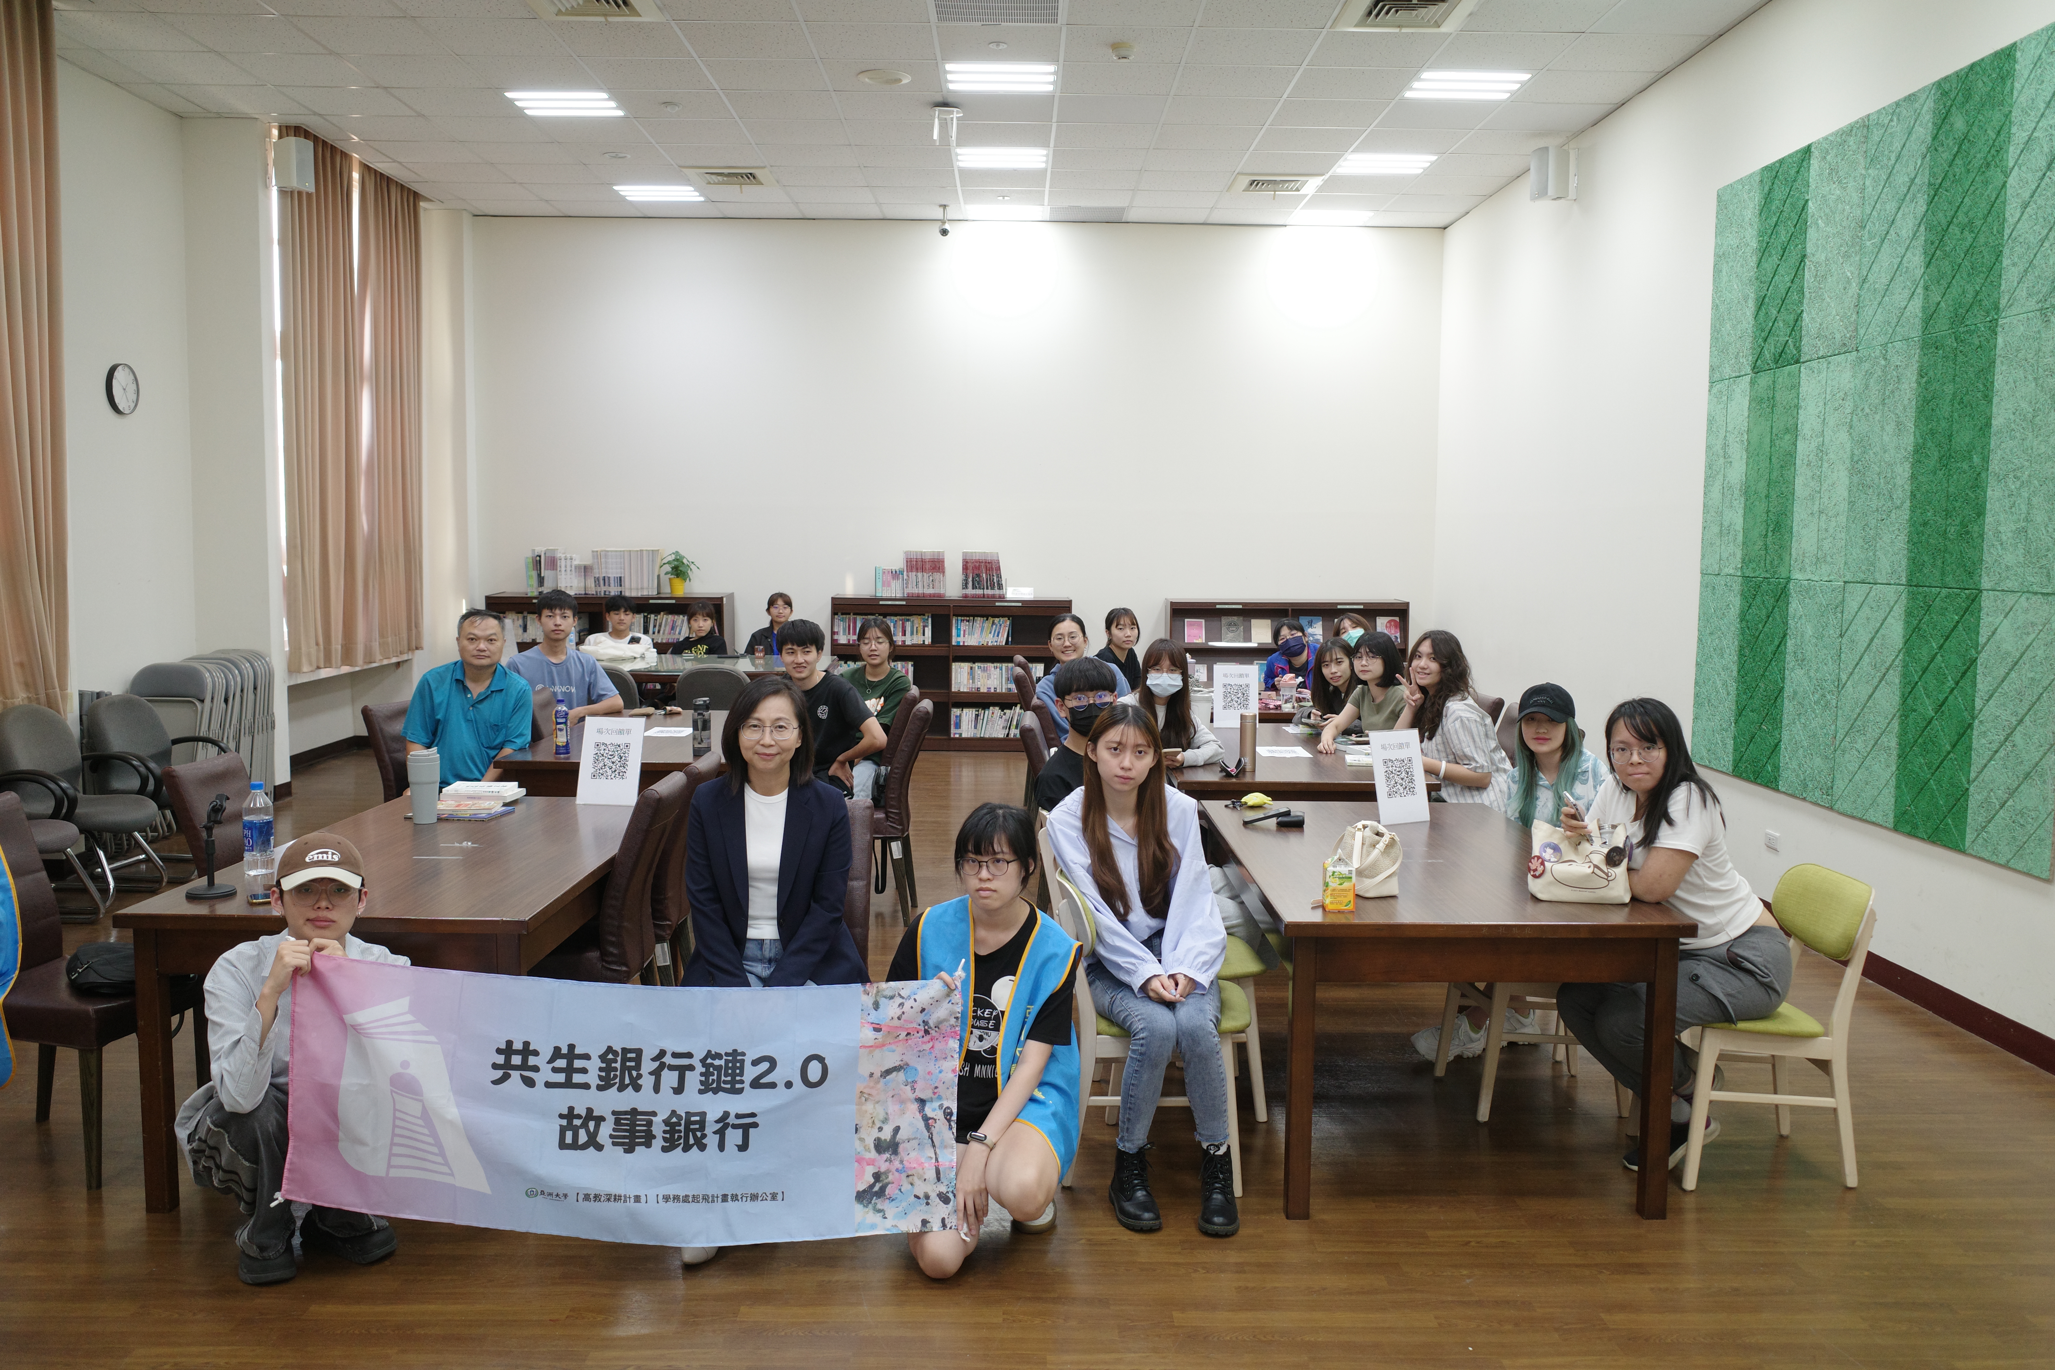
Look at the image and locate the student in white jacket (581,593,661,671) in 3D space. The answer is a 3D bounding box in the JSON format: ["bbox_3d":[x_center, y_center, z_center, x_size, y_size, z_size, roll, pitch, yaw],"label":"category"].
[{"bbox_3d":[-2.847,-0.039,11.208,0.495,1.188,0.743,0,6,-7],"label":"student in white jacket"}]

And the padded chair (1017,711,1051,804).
[{"bbox_3d":[0.260,0.619,6.261,0.600,0.980,0.450,1,6,0],"label":"padded chair"}]

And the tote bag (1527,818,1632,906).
[{"bbox_3d":[1.417,0.449,4.110,0.253,0.198,0.124,1,6,5],"label":"tote bag"}]

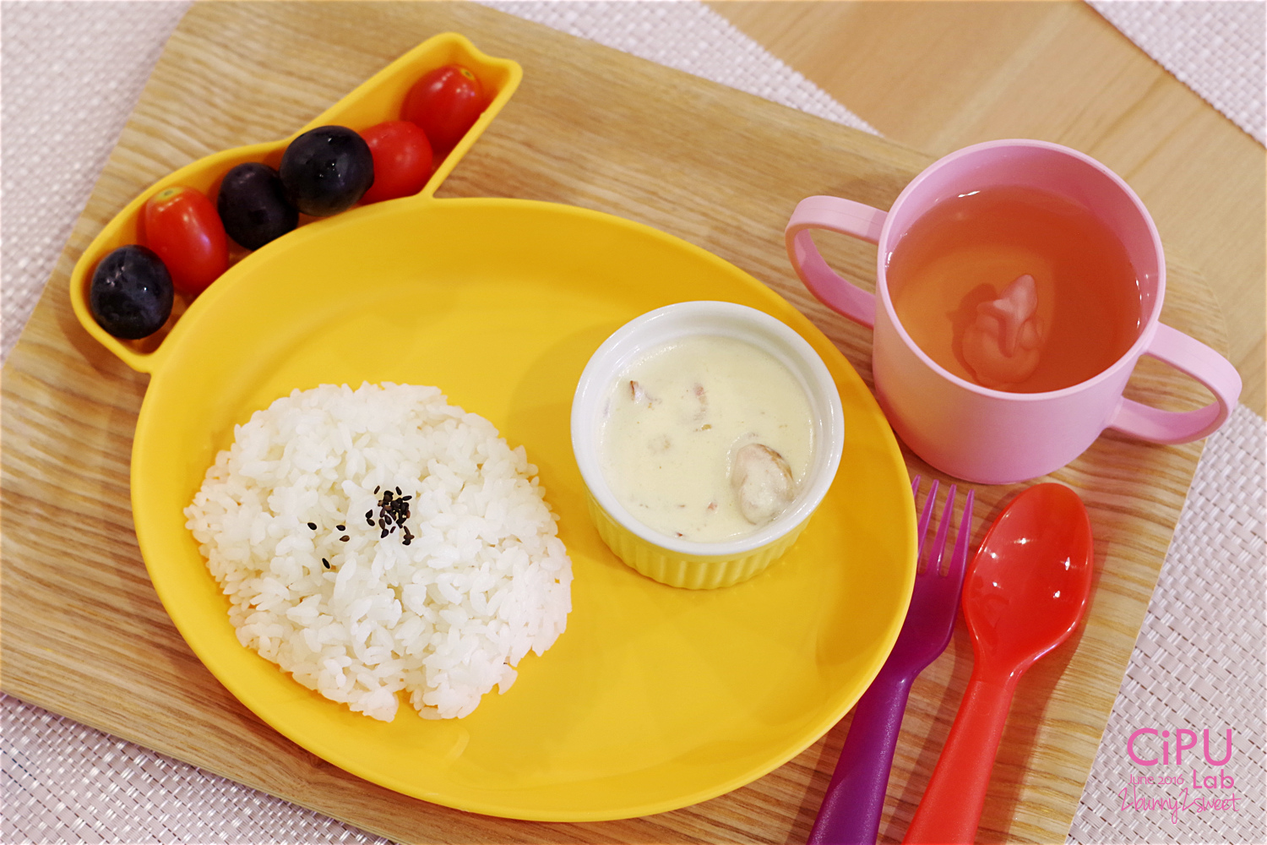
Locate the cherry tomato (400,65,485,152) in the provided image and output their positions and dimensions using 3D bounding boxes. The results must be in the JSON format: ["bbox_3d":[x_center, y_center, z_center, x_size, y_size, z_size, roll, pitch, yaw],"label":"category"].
[{"bbox_3d":[-0.058,-0.095,0.799,0.023,0.029,0.023,34,46,-1],"label":"cherry tomato"}]

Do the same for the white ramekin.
[{"bbox_3d":[0.021,0.007,0.751,0.076,0.038,0.076,0,69,1],"label":"white ramekin"}]

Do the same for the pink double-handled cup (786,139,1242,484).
[{"bbox_3d":[0.106,-0.028,0.748,0.134,0.073,0.078,23,71,10],"label":"pink double-handled cup"}]

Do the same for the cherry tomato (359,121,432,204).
[{"bbox_3d":[-0.072,-0.078,0.795,0.024,0.024,0.024,0,69,1],"label":"cherry tomato"}]

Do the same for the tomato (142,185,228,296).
[{"bbox_3d":[-0.133,-0.054,0.785,0.023,0.034,0.023,5,37,25],"label":"tomato"}]

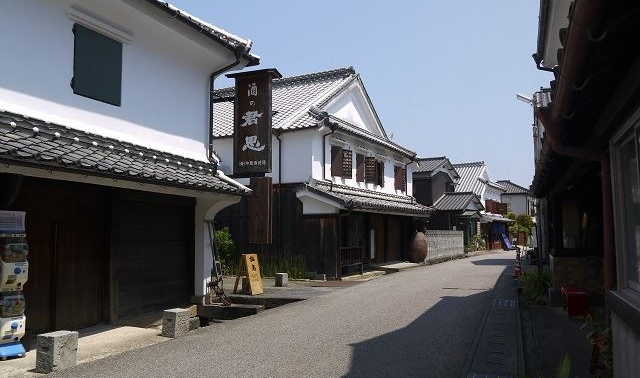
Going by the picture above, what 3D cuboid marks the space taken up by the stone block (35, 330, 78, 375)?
[{"bbox_3d":[-3.019,1.856,5.963,0.275,0.375,0.330,-3,-6,24],"label":"stone block"}]

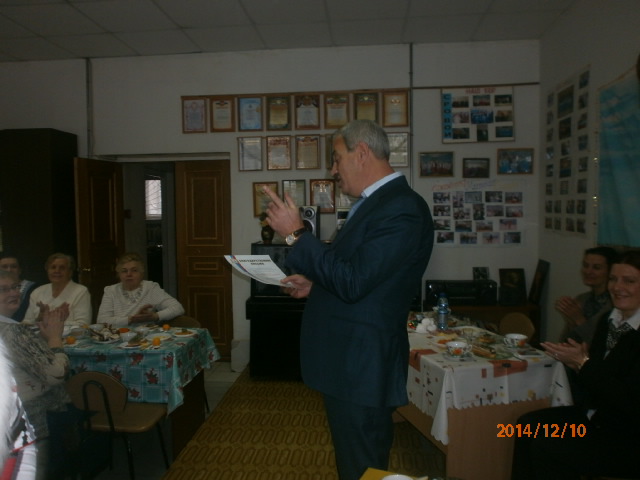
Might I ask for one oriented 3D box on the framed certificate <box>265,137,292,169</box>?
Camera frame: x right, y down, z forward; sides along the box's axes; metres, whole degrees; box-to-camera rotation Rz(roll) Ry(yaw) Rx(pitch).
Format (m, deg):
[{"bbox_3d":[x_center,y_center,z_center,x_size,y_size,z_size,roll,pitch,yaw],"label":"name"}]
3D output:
[{"bbox_3d":[-0.376,-0.801,4.620,0.227,0.315,0.020,-1,3,5],"label":"framed certificate"}]

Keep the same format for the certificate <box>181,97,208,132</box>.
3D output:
[{"bbox_3d":[-1.171,-1.162,4.676,0.232,0.324,0.020,-1,3,5],"label":"certificate"}]

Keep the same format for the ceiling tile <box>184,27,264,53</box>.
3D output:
[{"bbox_3d":[-0.820,-1.775,4.371,0.605,0.020,0.555,0,0,5],"label":"ceiling tile"}]

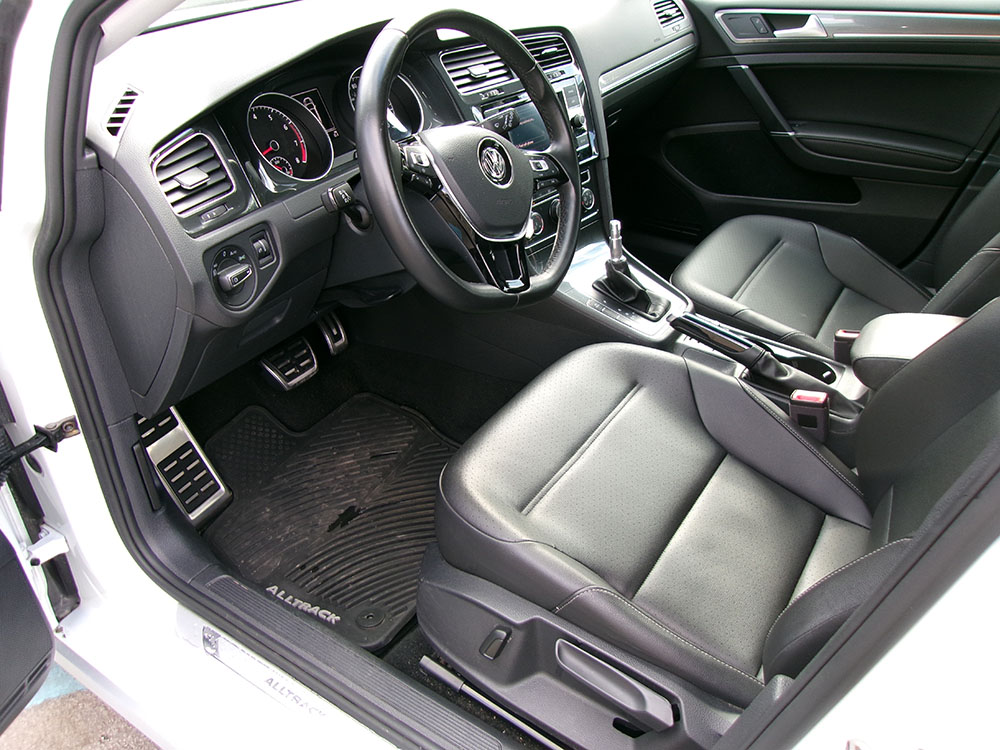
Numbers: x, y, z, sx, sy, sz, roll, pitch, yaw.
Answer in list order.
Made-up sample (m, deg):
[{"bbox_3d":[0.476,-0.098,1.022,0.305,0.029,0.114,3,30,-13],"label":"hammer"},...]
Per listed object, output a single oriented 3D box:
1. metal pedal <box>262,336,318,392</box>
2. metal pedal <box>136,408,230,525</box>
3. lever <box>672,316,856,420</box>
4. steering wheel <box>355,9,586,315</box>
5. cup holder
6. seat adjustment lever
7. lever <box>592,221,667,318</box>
[{"bbox_3d":[-0.403,-0.027,1.490,0.030,0.085,0.100,-16,17,45],"label":"metal pedal"},{"bbox_3d":[-0.575,0.157,1.383,0.045,0.235,0.083,-13,21,40],"label":"metal pedal"},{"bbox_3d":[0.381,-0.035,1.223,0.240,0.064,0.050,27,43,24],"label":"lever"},{"bbox_3d":[-0.028,-0.251,0.944,0.090,0.360,0.370,-6,6,43],"label":"steering wheel"},{"bbox_3d":[0.503,0.007,1.280,0.082,0.058,0.080,18,38,31],"label":"cup holder"},{"bbox_3d":[0.122,0.331,0.844,0.142,0.036,0.032,27,43,24],"label":"seat adjustment lever"},{"bbox_3d":[0.221,-0.186,1.328,0.118,0.153,0.078,18,38,31],"label":"lever"}]

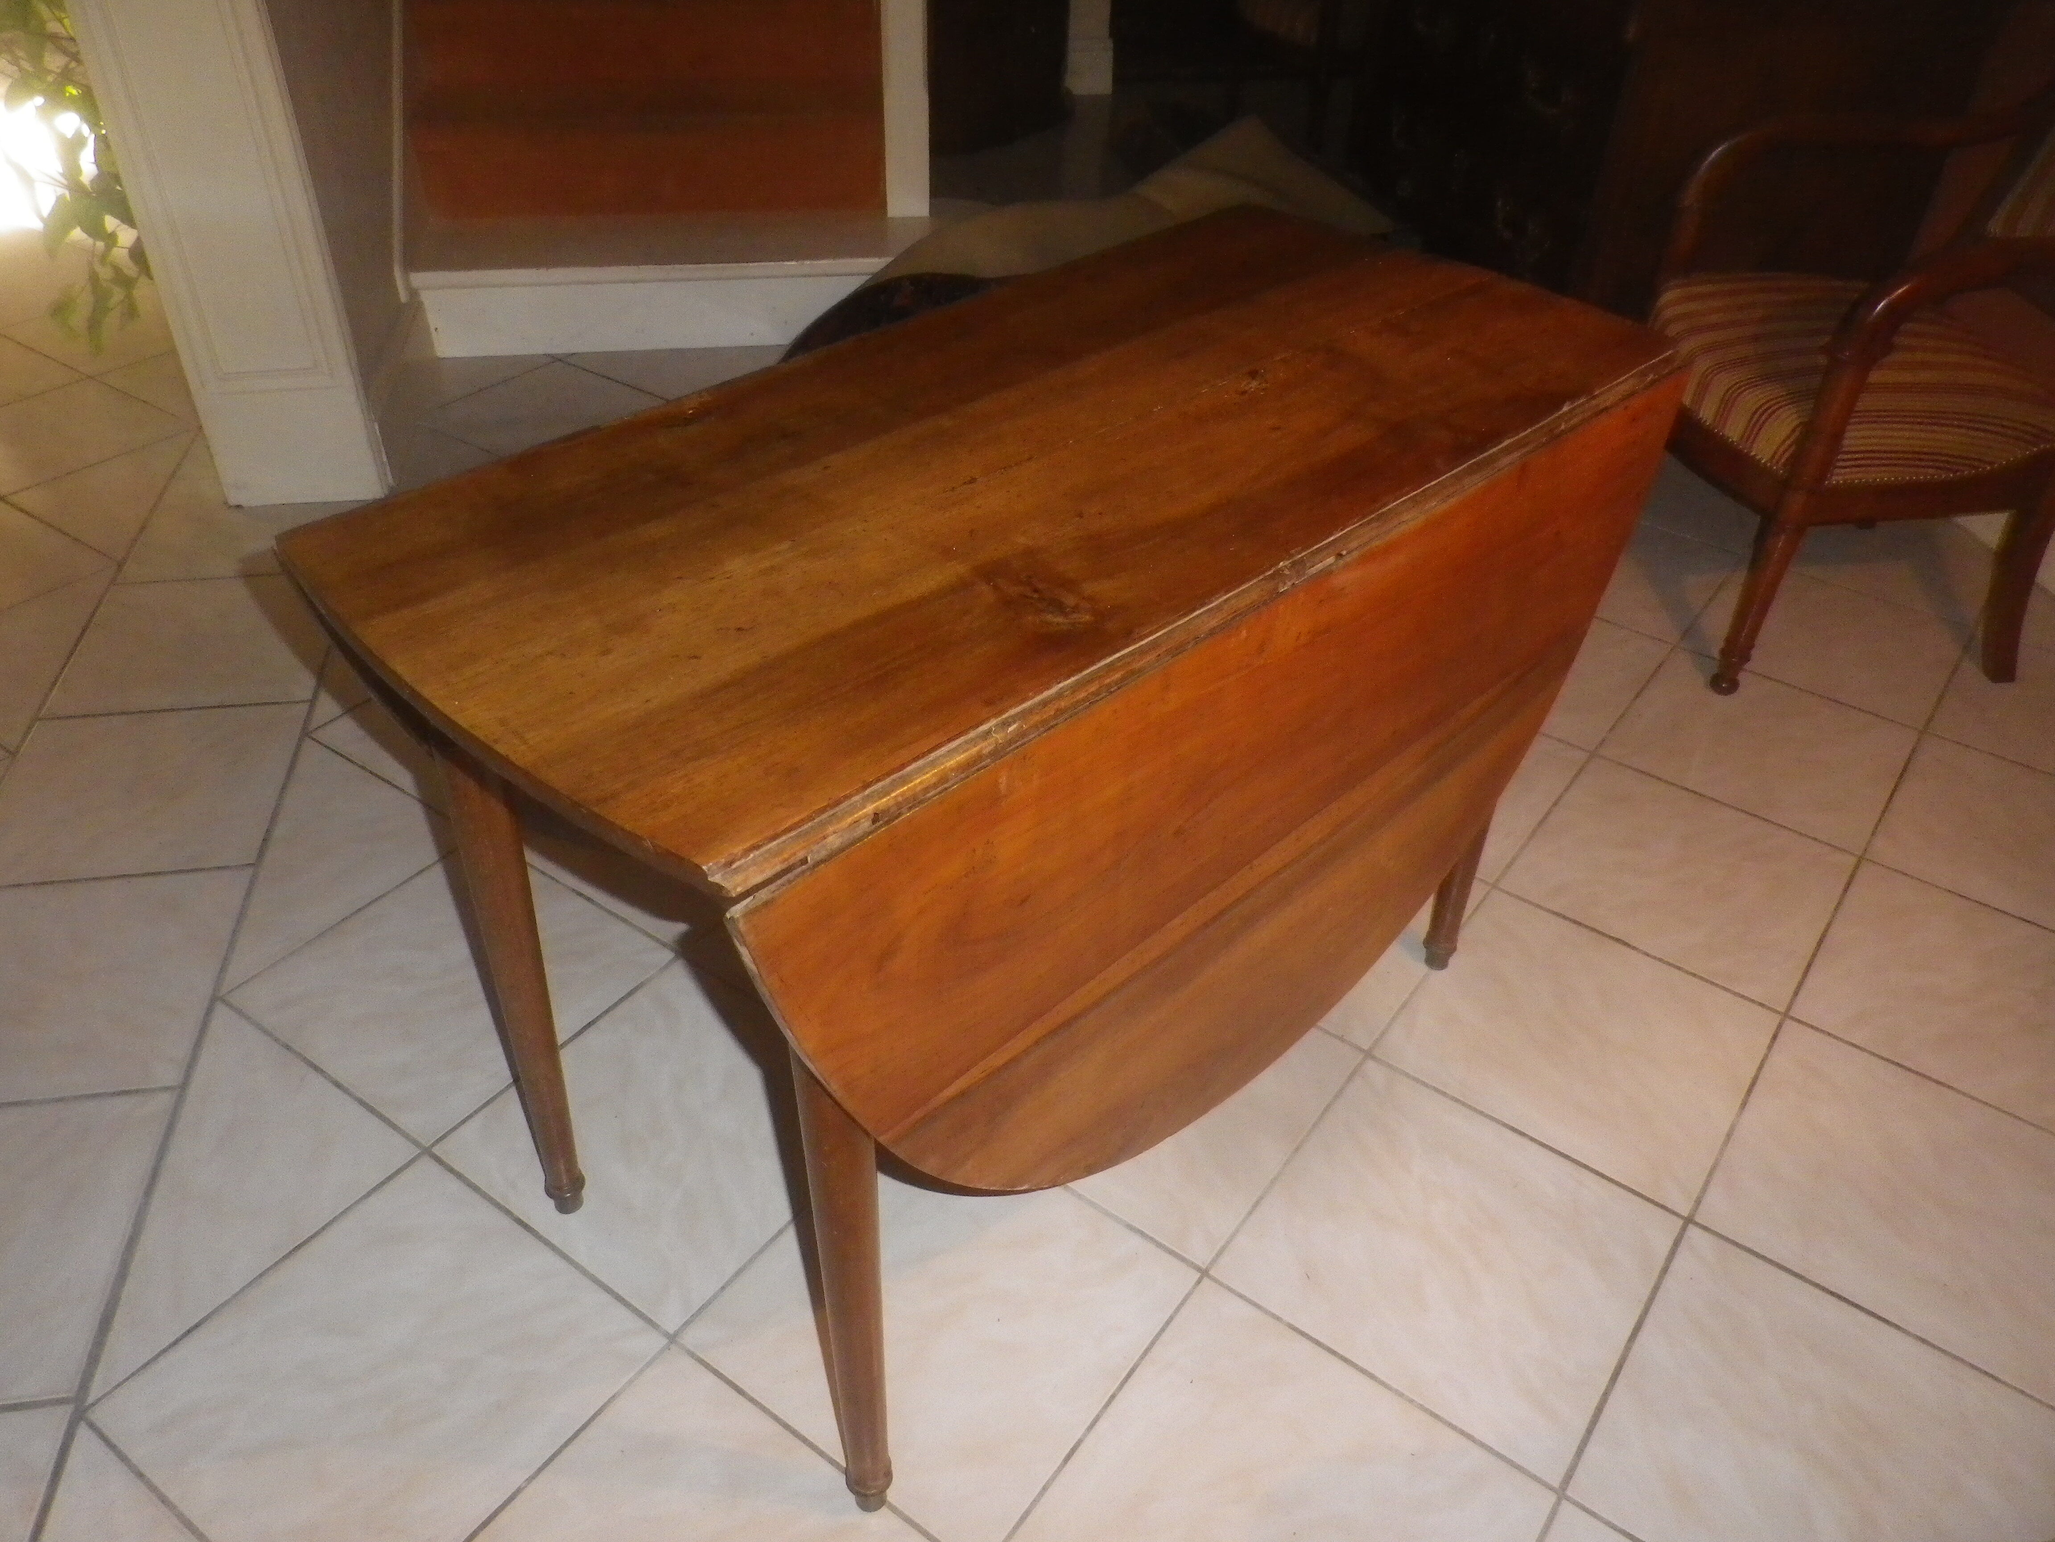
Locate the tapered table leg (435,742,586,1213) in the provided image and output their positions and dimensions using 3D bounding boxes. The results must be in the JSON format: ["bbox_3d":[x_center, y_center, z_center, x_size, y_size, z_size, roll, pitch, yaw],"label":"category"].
[{"bbox_3d":[-0.431,0.172,1.252,0.053,0.632,0.053,31,46,33],"label":"tapered table leg"}]

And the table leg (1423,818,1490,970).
[{"bbox_3d":[0.485,-0.024,1.538,0.053,0.632,0.053,31,46,33],"label":"table leg"}]

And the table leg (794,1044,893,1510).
[{"bbox_3d":[-0.121,0.351,1.028,0.053,0.632,0.053,31,46,33],"label":"table leg"}]

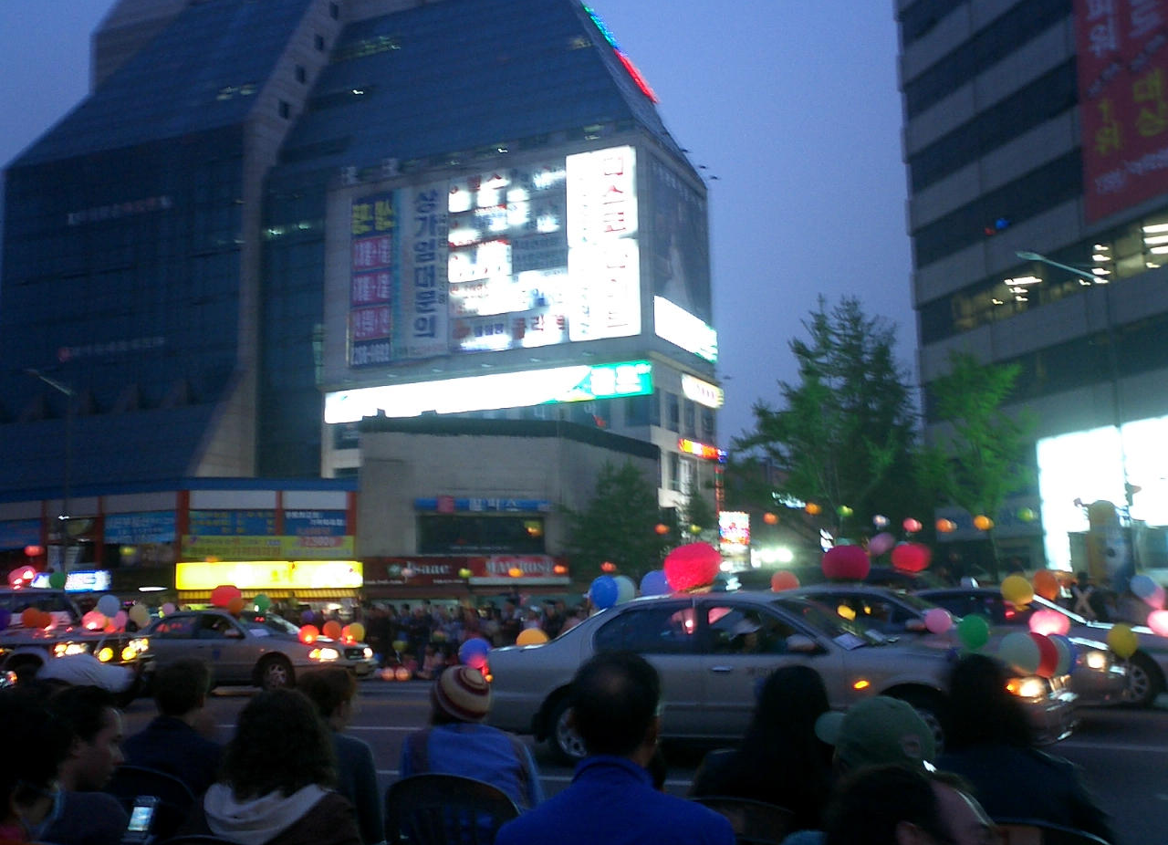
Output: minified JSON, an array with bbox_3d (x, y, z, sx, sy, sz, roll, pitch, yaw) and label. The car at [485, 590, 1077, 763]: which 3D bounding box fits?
[{"bbox_3d":[1.537,2.137,10.560,4.750,1.420,1.780,-5,-9,22],"label":"car"}]

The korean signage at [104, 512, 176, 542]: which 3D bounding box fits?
[{"bbox_3d":[-16.961,3.988,47.648,3.392,0.941,0.100,-5,-9,23],"label":"korean signage"}]

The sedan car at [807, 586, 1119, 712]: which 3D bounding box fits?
[{"bbox_3d":[3.255,2.472,13.519,4.750,1.420,1.780,-6,-9,28],"label":"sedan car"}]

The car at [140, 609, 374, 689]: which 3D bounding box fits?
[{"bbox_3d":[-6.017,3.976,21.853,4.700,1.420,1.760,-5,-9,22],"label":"car"}]

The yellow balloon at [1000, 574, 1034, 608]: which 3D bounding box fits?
[{"bbox_3d":[4.166,1.623,12.000,0.306,0.325,0.306,-4,-9,19],"label":"yellow balloon"}]

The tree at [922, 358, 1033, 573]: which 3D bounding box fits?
[{"bbox_3d":[11.787,2.143,36.382,3.400,8.462,3.400,-1,-8,0],"label":"tree"}]

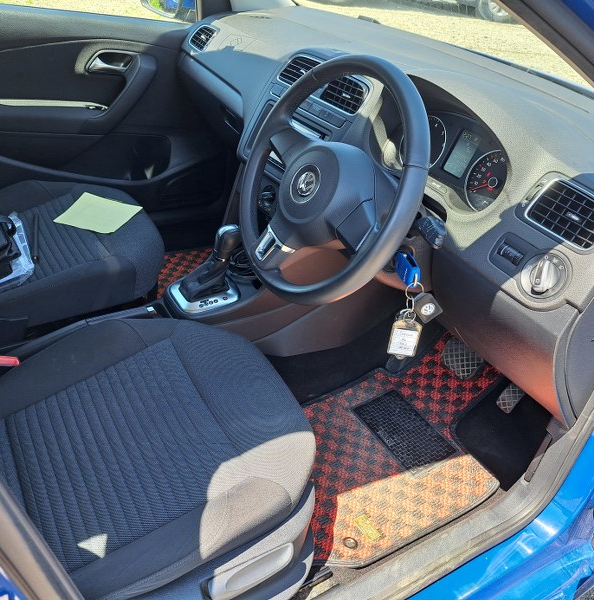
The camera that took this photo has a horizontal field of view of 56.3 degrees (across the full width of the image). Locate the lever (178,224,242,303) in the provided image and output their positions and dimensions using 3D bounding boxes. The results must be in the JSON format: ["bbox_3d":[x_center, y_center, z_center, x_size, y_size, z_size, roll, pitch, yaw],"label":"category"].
[{"bbox_3d":[-0.197,-0.087,1.241,0.115,0.170,0.075,-13,39,-32],"label":"lever"}]

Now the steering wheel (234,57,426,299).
[{"bbox_3d":[0.044,-0.176,0.835,0.100,0.370,0.370,10,25,-43],"label":"steering wheel"}]

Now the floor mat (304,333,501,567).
[{"bbox_3d":[0.249,0.301,1.294,0.750,0.065,0.440,-13,39,-32],"label":"floor mat"}]

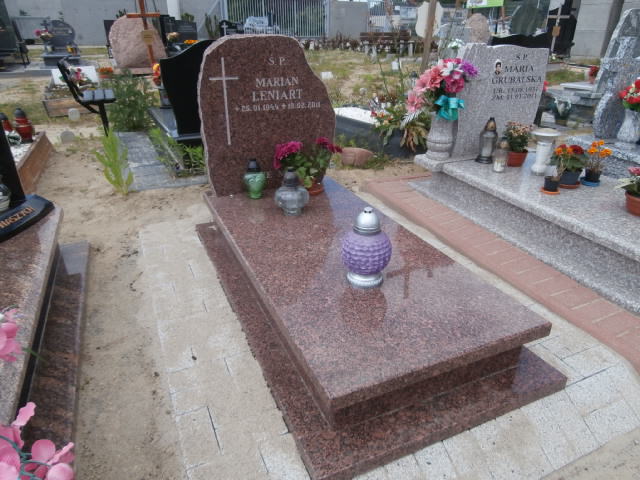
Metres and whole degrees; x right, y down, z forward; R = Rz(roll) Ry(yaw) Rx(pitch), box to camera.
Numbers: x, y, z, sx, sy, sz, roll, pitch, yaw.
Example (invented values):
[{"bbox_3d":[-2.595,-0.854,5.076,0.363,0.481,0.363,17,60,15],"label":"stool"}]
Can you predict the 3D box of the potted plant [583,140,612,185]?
[{"bbox_3d":[1.581,-0.438,2.541,0.145,0.245,0.145,-11,27,-21],"label":"potted plant"}]

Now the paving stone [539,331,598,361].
[{"bbox_3d":[0.932,0.415,1.666,0.200,0.060,0.100,-11,27,-21],"label":"paving stone"}]

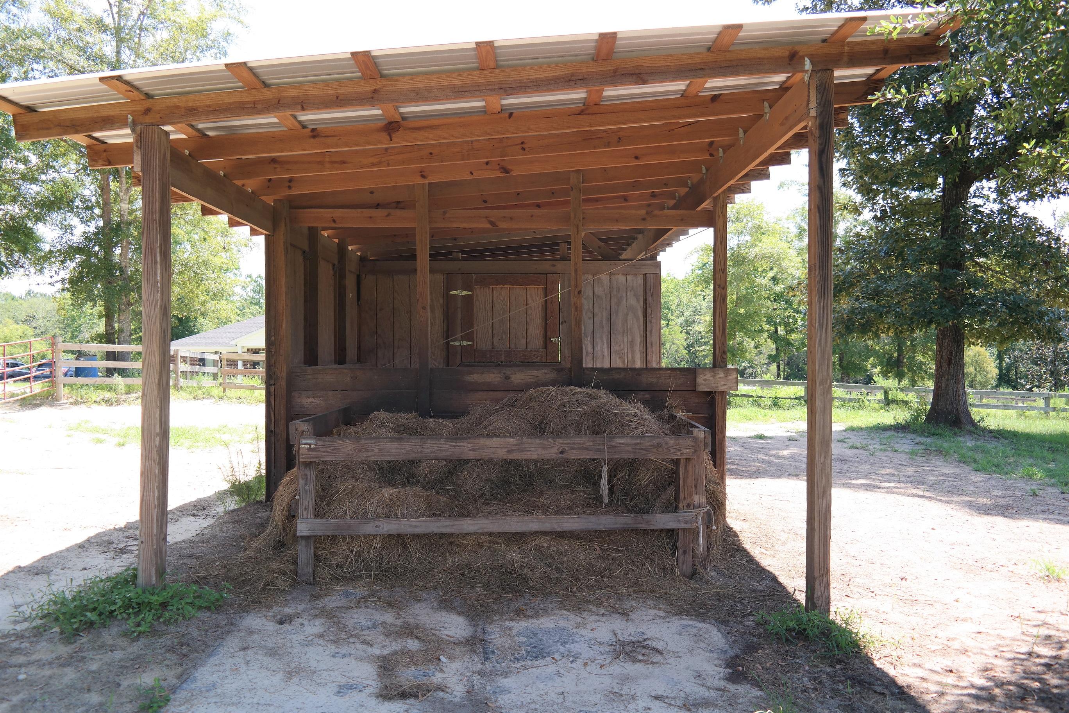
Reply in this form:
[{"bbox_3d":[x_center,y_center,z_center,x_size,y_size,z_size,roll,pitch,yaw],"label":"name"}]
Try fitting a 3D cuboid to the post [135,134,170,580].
[{"bbox_3d":[-2.076,0.004,4.375,0.092,2.500,0.130,1,1,-1],"label":"post"}]

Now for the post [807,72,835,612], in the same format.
[{"bbox_3d":[1.577,-0.080,4.435,0.090,2.970,0.130,0,1,-1],"label":"post"}]

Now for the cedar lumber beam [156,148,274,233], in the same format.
[{"bbox_3d":[-2.150,-1.110,5.470,0.040,0.240,2.280,0,1,-1],"label":"cedar lumber beam"}]

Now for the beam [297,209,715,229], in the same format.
[{"bbox_3d":[-0.220,-1.147,6.700,3.620,0.142,0.040,0,1,-1],"label":"beam"}]

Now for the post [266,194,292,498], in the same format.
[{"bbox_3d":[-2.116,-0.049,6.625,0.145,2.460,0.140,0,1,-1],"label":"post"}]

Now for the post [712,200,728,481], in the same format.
[{"bbox_3d":[1.544,-0.097,6.680,0.090,2.720,0.130,0,1,-1],"label":"post"}]

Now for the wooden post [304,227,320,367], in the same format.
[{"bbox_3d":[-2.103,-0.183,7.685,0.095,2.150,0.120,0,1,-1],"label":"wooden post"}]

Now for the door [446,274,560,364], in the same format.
[{"bbox_3d":[-0.392,-0.459,9.780,1.385,1.100,0.060,0,1,-1],"label":"door"}]

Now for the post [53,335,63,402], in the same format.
[{"bbox_3d":[-11.729,0.288,19.800,0.160,1.650,0.160,0,1,-1],"label":"post"}]

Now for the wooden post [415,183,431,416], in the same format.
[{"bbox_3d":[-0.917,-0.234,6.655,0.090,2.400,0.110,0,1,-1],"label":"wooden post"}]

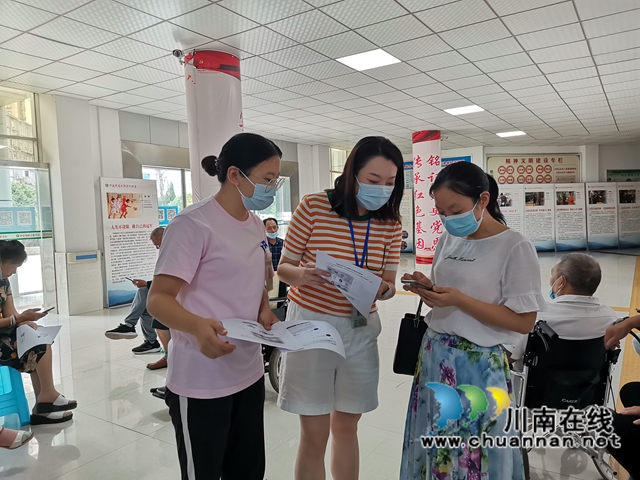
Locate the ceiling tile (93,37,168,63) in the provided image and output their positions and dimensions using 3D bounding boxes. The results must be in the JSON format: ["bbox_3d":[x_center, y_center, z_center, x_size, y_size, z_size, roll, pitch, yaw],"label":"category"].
[{"bbox_3d":[-1.936,-1.955,4.965,0.600,0.020,0.600,0,4,34],"label":"ceiling tile"}]

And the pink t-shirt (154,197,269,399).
[{"bbox_3d":[-0.307,0.135,1.482,0.300,0.620,0.460,0,4,29],"label":"pink t-shirt"}]

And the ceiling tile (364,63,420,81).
[{"bbox_3d":[0.899,-2.105,5.984,0.600,0.020,0.600,0,4,34],"label":"ceiling tile"}]

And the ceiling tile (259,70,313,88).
[{"bbox_3d":[-0.443,-2.074,6.173,0.600,0.020,0.600,0,4,34],"label":"ceiling tile"}]

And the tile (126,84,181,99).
[{"bbox_3d":[-2.270,-2.042,6.627,0.600,0.020,0.600,0,4,34],"label":"tile"}]

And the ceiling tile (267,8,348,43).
[{"bbox_3d":[-0.105,-1.983,4.464,0.600,0.030,0.600,0,4,34],"label":"ceiling tile"}]

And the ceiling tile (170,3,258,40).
[{"bbox_3d":[-0.938,-1.948,4.299,0.600,0.020,0.600,0,4,34],"label":"ceiling tile"}]

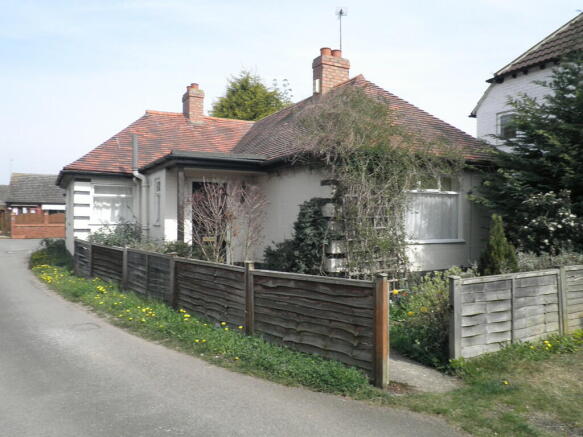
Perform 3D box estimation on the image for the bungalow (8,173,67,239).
[{"bbox_3d":[-17.512,-0.946,36.511,8.500,4.850,8.000,0,-1,-28],"label":"bungalow"}]

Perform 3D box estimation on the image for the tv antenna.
[{"bbox_3d":[1.254,-4.639,11.400,0.320,1.200,0.550,0,-1,-2],"label":"tv antenna"}]

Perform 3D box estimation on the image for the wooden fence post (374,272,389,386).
[{"bbox_3d":[0.766,0.954,3.870,0.080,0.980,0.080,0,-1,-41],"label":"wooden fence post"}]

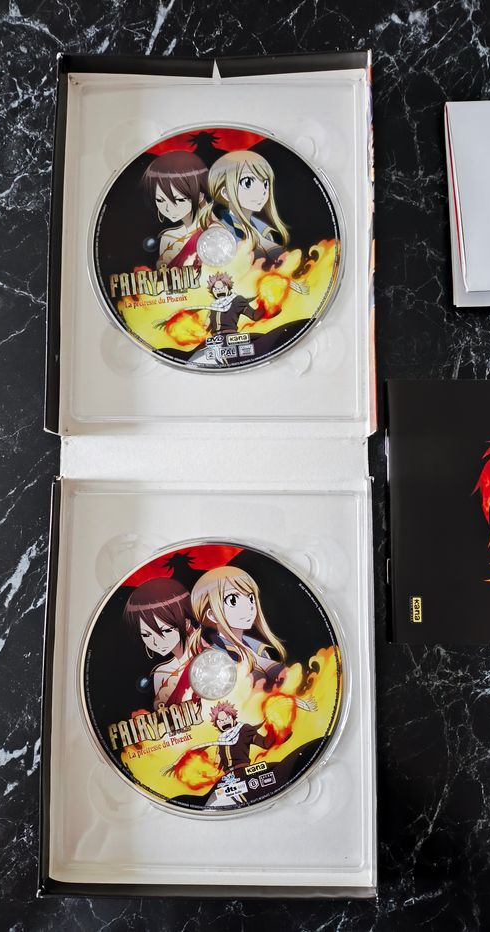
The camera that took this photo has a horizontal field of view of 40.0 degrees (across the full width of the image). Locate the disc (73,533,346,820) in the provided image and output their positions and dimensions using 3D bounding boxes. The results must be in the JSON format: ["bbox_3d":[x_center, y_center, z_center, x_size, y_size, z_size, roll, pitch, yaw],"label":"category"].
[{"bbox_3d":[-0.015,0.096,0.307,0.120,0.001,0.120,0,85,1],"label":"disc"}]

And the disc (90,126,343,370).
[{"bbox_3d":[-0.014,-0.105,0.323,0.120,0.001,0.120,0,85,1],"label":"disc"}]

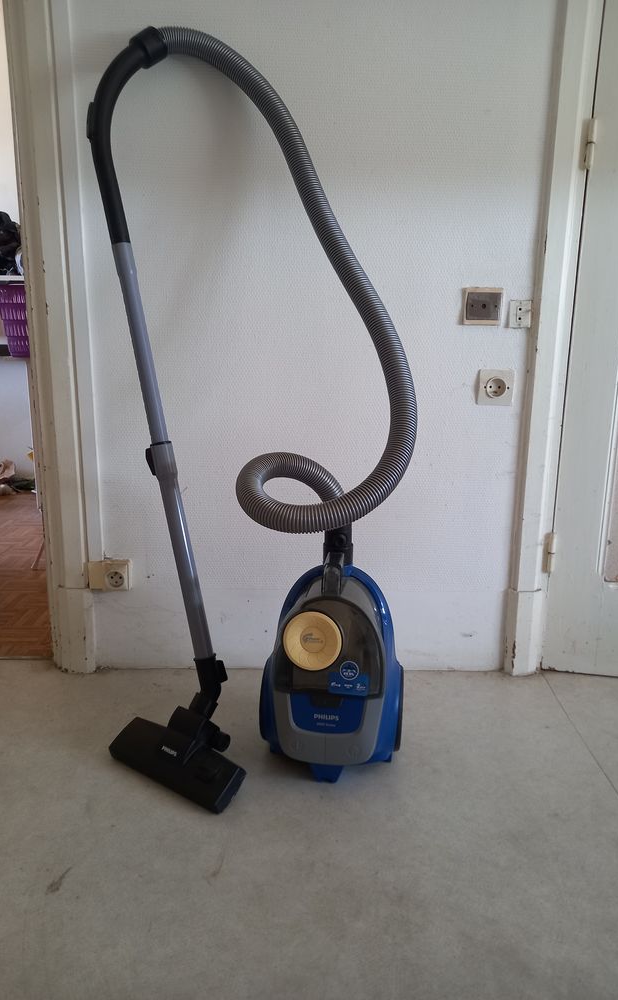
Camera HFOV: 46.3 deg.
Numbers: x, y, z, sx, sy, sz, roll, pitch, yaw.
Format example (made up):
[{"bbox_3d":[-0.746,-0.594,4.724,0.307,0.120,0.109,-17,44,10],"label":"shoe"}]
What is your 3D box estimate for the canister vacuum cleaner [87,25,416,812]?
[{"bbox_3d":[-0.108,-0.164,1.261,0.592,1.310,0.433,1,14,2],"label":"canister vacuum cleaner"}]

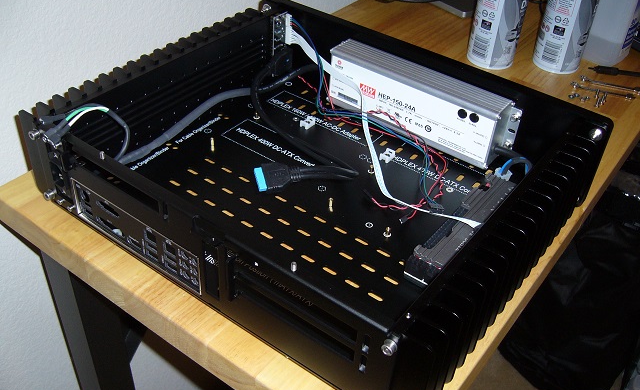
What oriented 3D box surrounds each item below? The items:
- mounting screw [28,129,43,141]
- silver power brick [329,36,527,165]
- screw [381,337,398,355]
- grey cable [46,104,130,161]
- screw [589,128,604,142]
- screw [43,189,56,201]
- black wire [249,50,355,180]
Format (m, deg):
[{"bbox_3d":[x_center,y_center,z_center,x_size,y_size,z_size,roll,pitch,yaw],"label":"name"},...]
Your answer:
[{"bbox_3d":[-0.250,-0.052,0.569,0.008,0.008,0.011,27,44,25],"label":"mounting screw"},{"bbox_3d":[0.108,-0.108,0.745,0.229,0.068,0.039,27,44,26],"label":"silver power brick"},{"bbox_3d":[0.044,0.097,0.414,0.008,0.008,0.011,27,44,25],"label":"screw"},{"bbox_3d":[-0.214,-0.054,0.609,0.037,0.073,0.076,27,44,25],"label":"grey cable"},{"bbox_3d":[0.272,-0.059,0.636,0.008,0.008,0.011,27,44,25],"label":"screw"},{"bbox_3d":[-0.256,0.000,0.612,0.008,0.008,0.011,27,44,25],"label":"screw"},{"bbox_3d":[-0.018,-0.089,0.713,0.168,0.064,0.127,27,44,25],"label":"black wire"}]

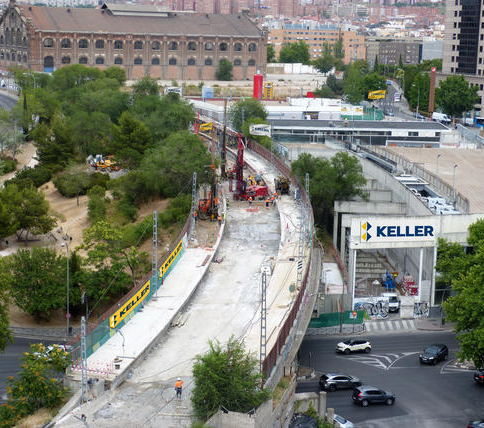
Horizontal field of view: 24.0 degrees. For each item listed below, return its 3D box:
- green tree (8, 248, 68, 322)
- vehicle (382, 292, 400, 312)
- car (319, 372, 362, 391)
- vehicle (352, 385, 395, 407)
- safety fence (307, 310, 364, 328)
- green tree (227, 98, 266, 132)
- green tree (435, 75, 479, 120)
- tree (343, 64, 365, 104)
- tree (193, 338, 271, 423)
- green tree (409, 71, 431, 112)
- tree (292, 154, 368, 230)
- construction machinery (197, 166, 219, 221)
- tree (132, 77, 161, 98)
[{"bbox_3d":[-26.086,9.121,145.000,7.700,9.400,7.400,1,12,0],"label":"green tree"},{"bbox_3d":[20.570,12.230,156.890,1.950,2.050,4.600,0,11,-6],"label":"vehicle"},{"bbox_3d":[11.018,18.269,124.891,4.580,1.560,1.860,-2,12,-15],"label":"car"},{"bbox_3d":[14.230,19.389,121.241,4.430,1.650,1.860,-2,12,-14],"label":"vehicle"},{"bbox_3d":[12.384,14.029,150.955,8.210,1.850,0.400,-2,13,-15],"label":"safety fence"},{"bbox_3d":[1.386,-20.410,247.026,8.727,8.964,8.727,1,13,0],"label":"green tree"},{"bbox_3d":[67.871,-36.534,358.000,13.800,14.500,12.500,1,12,0],"label":"green tree"},{"bbox_3d":[30.837,-35.248,310.783,5.764,11.203,5.764,1,13,0],"label":"tree"},{"bbox_3d":[-0.905,14.355,98.000,6.900,7.500,6.600,1,12,0],"label":"tree"},{"bbox_3d":[59.807,-40.770,383.000,8.100,13.500,8.000,1,12,0],"label":"green tree"},{"bbox_3d":[13.194,-2.769,168.635,11.366,12.570,10.798,1,13,0],"label":"tree"},{"bbox_3d":[-5.220,-3.620,180.030,2.400,8.510,4.000,-3,11,-22],"label":"construction machinery"},{"bbox_3d":[-31.170,-40.500,367.660,8.750,7.580,7.870,1,10,0],"label":"tree"}]

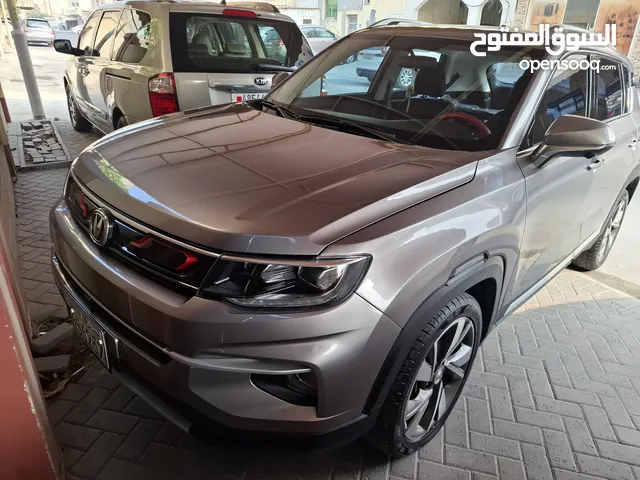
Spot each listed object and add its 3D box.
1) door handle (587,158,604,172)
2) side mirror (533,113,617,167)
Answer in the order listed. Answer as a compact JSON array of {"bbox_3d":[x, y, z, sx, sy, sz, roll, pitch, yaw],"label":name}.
[{"bbox_3d":[1.411,-0.384,2.178,0.240,0.050,0.055,-18,32,-42],"label":"door handle"},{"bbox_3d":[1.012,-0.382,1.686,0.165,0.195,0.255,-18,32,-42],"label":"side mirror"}]

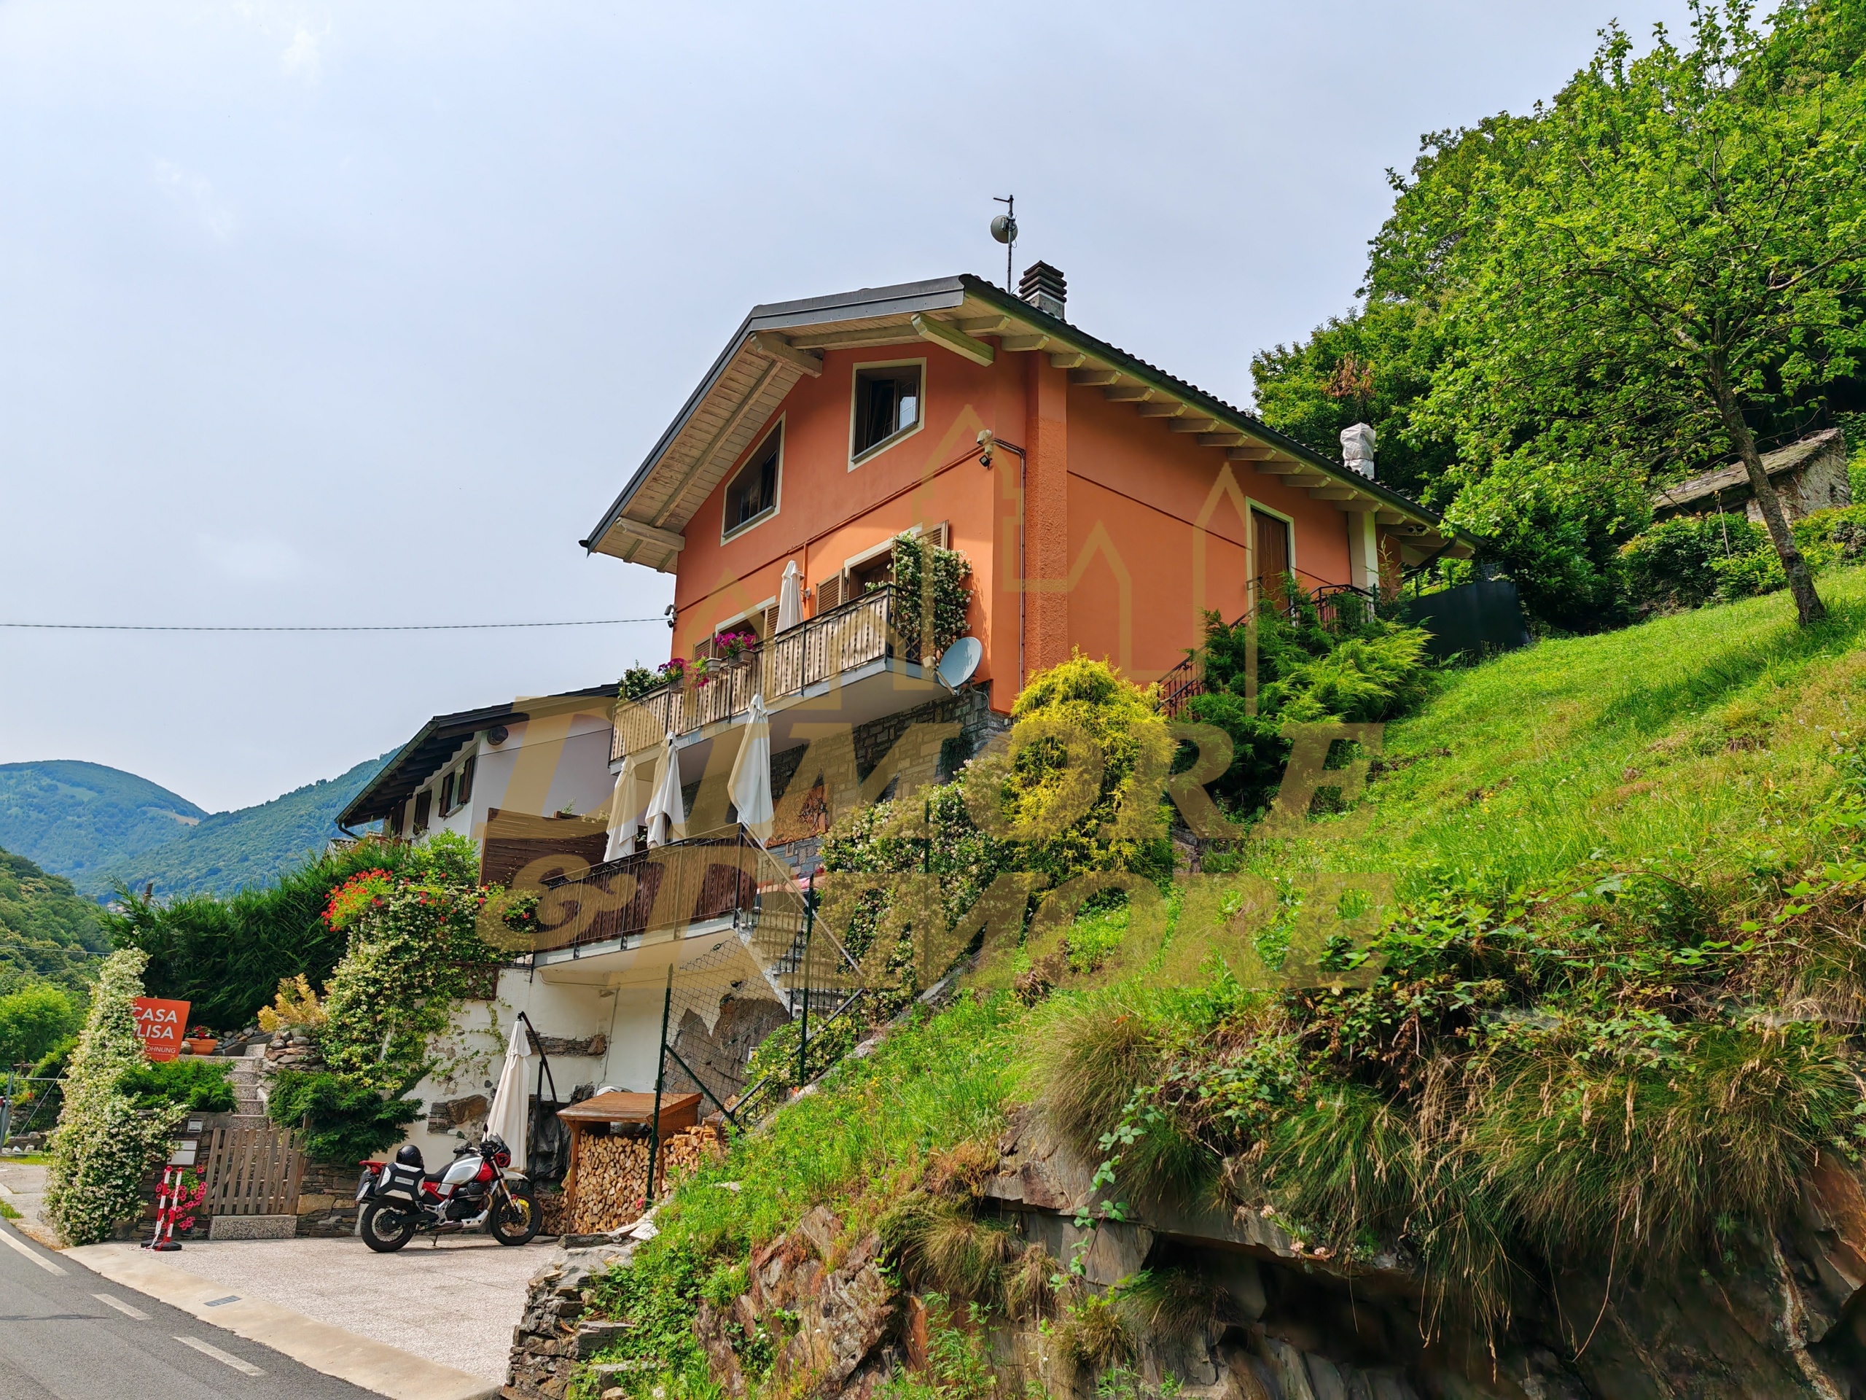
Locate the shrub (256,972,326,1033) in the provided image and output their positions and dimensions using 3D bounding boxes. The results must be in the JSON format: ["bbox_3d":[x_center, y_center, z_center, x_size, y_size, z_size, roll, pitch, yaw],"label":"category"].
[{"bbox_3d":[-9.399,4.469,21.400,1.050,0.930,0.900,7,-18,-19],"label":"shrub"}]

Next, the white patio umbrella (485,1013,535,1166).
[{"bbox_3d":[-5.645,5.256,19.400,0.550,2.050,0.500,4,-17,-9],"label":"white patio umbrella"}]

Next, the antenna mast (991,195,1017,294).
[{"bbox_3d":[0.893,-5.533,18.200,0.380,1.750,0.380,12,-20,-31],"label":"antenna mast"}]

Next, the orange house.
[{"bbox_3d":[1.412,-0.515,22.616,10.510,9.020,9.720,15,-22,-36],"label":"orange house"}]

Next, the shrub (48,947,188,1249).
[{"bbox_3d":[-9.807,4.776,17.500,1.150,3.300,1.000,10,-19,-25],"label":"shrub"}]

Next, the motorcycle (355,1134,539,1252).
[{"bbox_3d":[-5.817,6.002,17.803,2.220,1.330,0.950,15,-21,-37],"label":"motorcycle"}]

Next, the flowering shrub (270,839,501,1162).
[{"bbox_3d":[-7.522,4.157,20.000,2.800,4.100,1.700,8,-19,-19],"label":"flowering shrub"}]

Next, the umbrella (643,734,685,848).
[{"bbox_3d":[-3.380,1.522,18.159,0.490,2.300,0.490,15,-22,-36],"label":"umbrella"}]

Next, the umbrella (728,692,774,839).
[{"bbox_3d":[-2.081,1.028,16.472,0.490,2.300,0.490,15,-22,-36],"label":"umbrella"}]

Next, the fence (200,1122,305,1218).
[{"bbox_3d":[-8.518,5.886,18.250,1.100,1.060,0.070,10,-19,-25],"label":"fence"}]

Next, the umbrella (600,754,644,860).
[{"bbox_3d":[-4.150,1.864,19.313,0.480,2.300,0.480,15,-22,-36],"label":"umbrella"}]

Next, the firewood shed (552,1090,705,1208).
[{"bbox_3d":[-4.193,6.510,20.357,1.600,1.850,1.200,-7,-19,25],"label":"firewood shed"}]

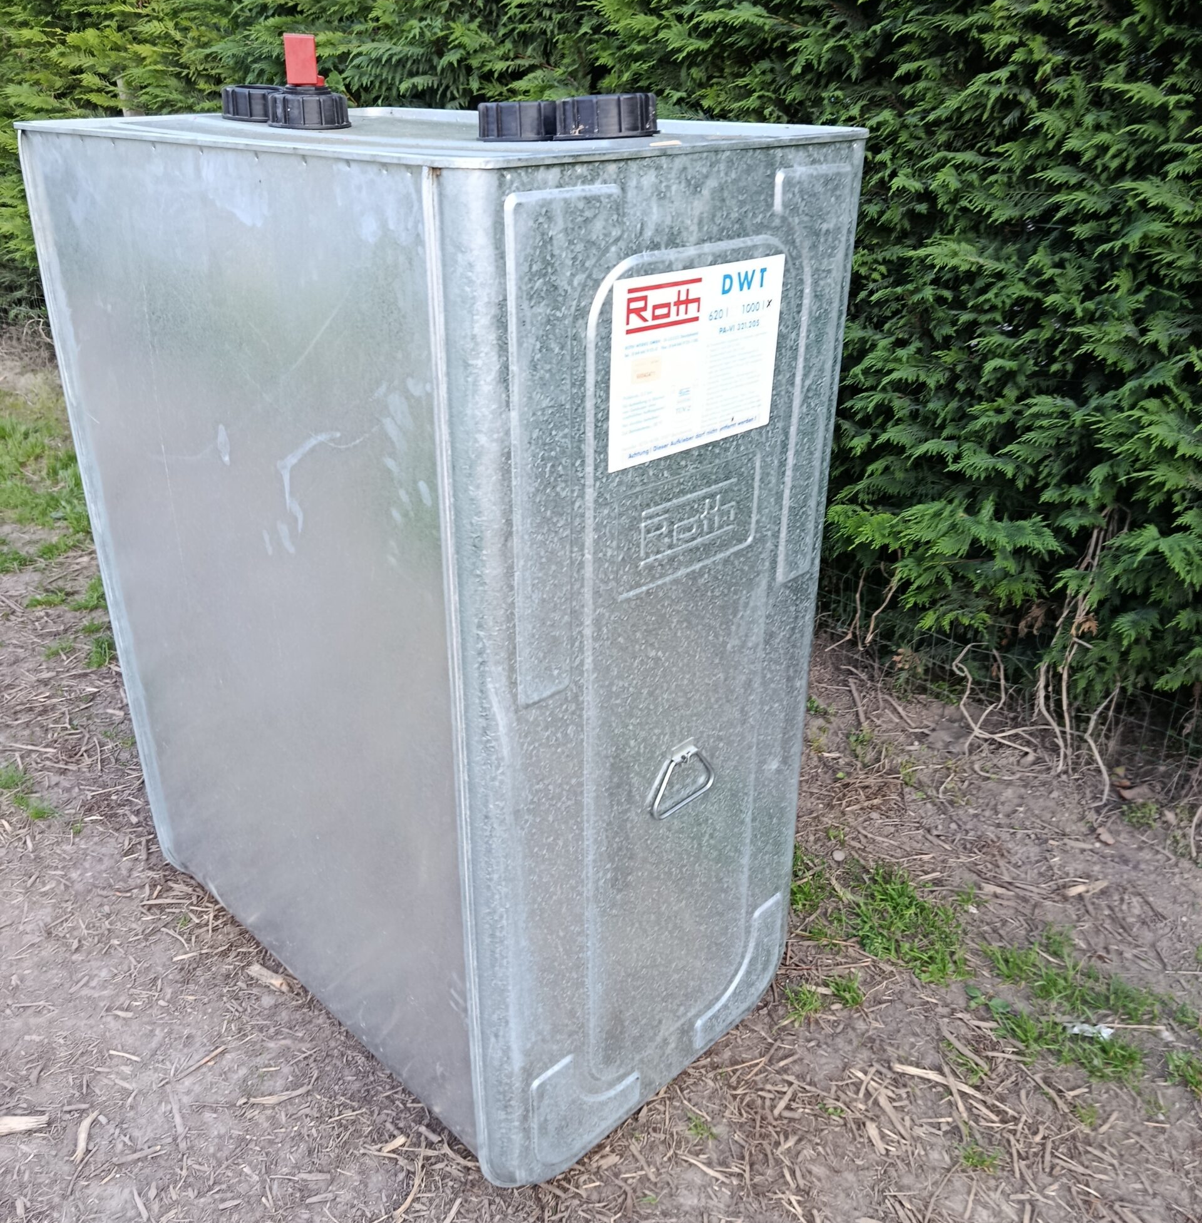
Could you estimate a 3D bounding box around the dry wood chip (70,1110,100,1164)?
[{"bbox_3d":[-0.827,0.841,1.778,0.017,0.010,0.098,-3,26,-6],"label":"dry wood chip"}]

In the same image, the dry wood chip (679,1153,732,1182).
[{"bbox_3d":[0.161,0.867,1.729,0.088,0.008,0.008,16,30,30],"label":"dry wood chip"}]

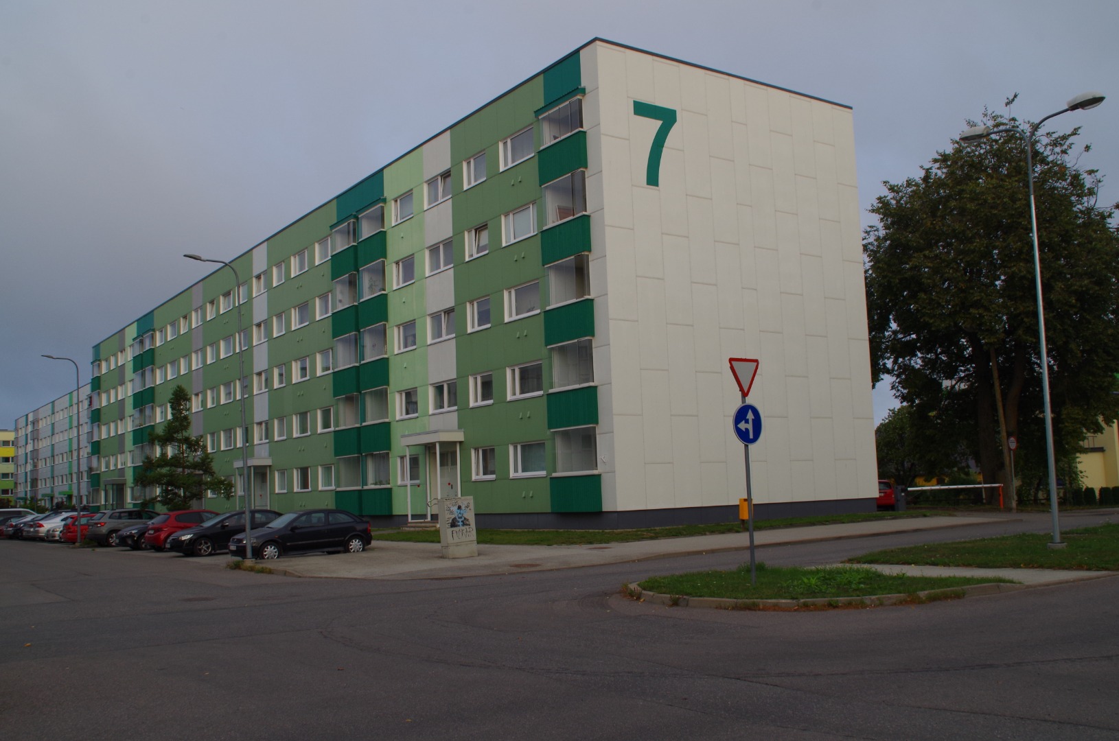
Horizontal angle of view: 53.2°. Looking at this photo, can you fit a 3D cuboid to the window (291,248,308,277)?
[{"bbox_3d":[-13.173,-5.493,56.571,0.150,1.130,2.120,2,-8,-34],"label":"window"}]

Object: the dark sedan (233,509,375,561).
[{"bbox_3d":[-7.534,4.787,32.596,4.120,1.430,1.710,2,-8,-35],"label":"dark sedan"}]

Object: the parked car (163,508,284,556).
[{"bbox_3d":[-10.648,5.314,37.020,4.540,1.440,1.755,2,-8,-35],"label":"parked car"}]

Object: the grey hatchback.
[{"bbox_3d":[-18.850,7.050,50.100,4.380,1.600,1.840,3,-8,-37],"label":"grey hatchback"}]

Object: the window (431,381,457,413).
[{"bbox_3d":[-4.488,1.020,43.441,0.150,1.130,2.120,2,-8,-34],"label":"window"}]

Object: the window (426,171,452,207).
[{"bbox_3d":[-4.821,-7.272,44.989,0.170,1.164,2.266,2,-8,-34],"label":"window"}]

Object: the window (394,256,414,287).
[{"bbox_3d":[-6.510,-4.158,47.317,0.170,1.189,2.021,2,-8,-34],"label":"window"}]

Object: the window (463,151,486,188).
[{"bbox_3d":[-3.056,-7.401,41.429,0.160,1.125,1.626,2,-8,-34],"label":"window"}]

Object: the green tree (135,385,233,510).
[{"bbox_3d":[-20.185,4.763,59.975,5.200,7.933,5.200,2,-8,-34],"label":"green tree"}]

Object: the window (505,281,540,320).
[{"bbox_3d":[-1.279,-2.437,38.897,0.150,1.130,2.200,2,-8,-34],"label":"window"}]

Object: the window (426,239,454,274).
[{"bbox_3d":[-4.707,-4.468,44.059,0.150,1.130,2.120,2,-8,-34],"label":"window"}]

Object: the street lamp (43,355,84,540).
[{"bbox_3d":[-22.331,3.521,50.051,1.700,8.500,0.280,2,-8,-34],"label":"street lamp"}]

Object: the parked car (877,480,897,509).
[{"bbox_3d":[13.703,5.830,52.020,1.730,1.460,4.060,0,-7,-16],"label":"parked car"}]

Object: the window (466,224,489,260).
[{"bbox_3d":[-3.048,-4.810,41.649,0.150,1.130,1.600,2,-8,-34],"label":"window"}]

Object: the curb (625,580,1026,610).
[{"bbox_3d":[3.204,2.971,14.762,5.498,0.130,2.800,-5,-7,23],"label":"curb"}]

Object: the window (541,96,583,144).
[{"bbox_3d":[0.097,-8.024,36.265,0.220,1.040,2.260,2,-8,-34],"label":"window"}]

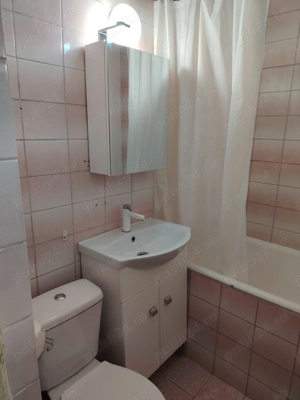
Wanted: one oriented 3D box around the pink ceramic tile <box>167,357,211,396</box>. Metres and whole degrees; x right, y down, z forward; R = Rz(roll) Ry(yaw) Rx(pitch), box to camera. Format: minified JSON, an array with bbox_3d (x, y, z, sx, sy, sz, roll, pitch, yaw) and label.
[{"bbox_3d":[0.229,1.034,1.634,0.199,0.010,0.202,13,19,40],"label":"pink ceramic tile"}]

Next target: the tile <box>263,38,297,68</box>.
[{"bbox_3d":[0.821,-0.930,1.764,0.200,0.150,0.010,13,19,40],"label":"tile"}]

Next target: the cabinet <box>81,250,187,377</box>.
[{"bbox_3d":[-0.071,0.601,1.595,0.322,0.744,0.520,13,19,40],"label":"cabinet"}]

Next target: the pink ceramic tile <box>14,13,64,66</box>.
[{"bbox_3d":[-0.437,-0.628,1.098,0.010,0.150,0.198,13,19,40],"label":"pink ceramic tile"}]

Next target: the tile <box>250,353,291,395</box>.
[{"bbox_3d":[0.604,0.871,1.395,0.198,0.150,0.010,13,19,40],"label":"tile"}]

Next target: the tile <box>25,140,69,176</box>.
[{"bbox_3d":[-0.444,-0.186,1.211,0.010,0.150,0.200,13,19,40],"label":"tile"}]

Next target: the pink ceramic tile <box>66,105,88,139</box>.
[{"bbox_3d":[-0.308,-0.368,1.319,0.010,0.150,0.200,13,19,40],"label":"pink ceramic tile"}]

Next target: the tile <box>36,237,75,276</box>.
[{"bbox_3d":[-0.451,0.256,1.323,0.010,0.150,0.198,13,19,40],"label":"tile"}]

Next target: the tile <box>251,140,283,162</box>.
[{"bbox_3d":[0.820,-0.344,1.930,0.200,0.150,0.010,13,19,41],"label":"tile"}]

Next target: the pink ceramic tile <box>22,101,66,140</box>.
[{"bbox_3d":[-0.445,-0.336,1.181,0.010,0.150,0.200,13,19,41],"label":"pink ceramic tile"}]

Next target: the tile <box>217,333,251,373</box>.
[{"bbox_3d":[0.456,0.836,1.524,0.198,0.150,0.010,13,19,40],"label":"tile"}]

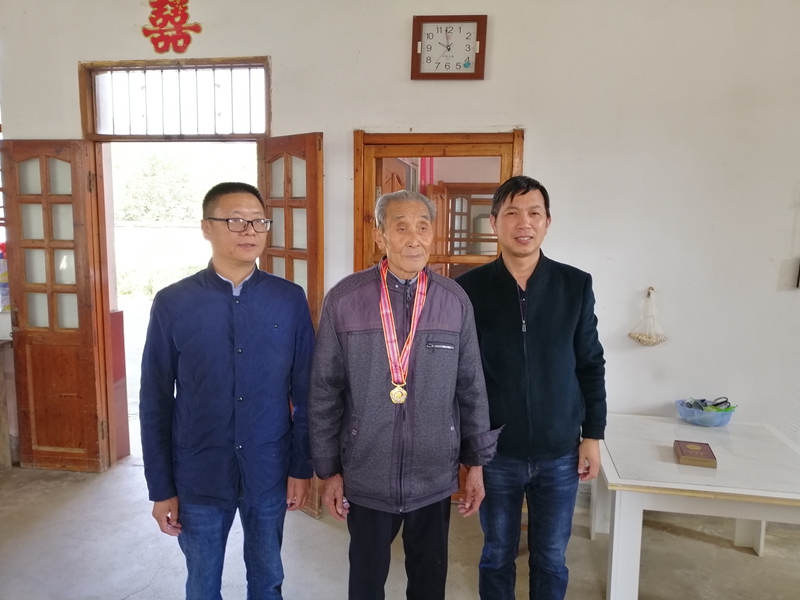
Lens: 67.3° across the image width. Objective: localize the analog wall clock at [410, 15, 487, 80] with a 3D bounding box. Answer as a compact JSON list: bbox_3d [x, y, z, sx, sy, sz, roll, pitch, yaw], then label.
[{"bbox_3d":[0.252,-1.293,3.093,0.376,0.308,0.040,4,8,9],"label":"analog wall clock"}]

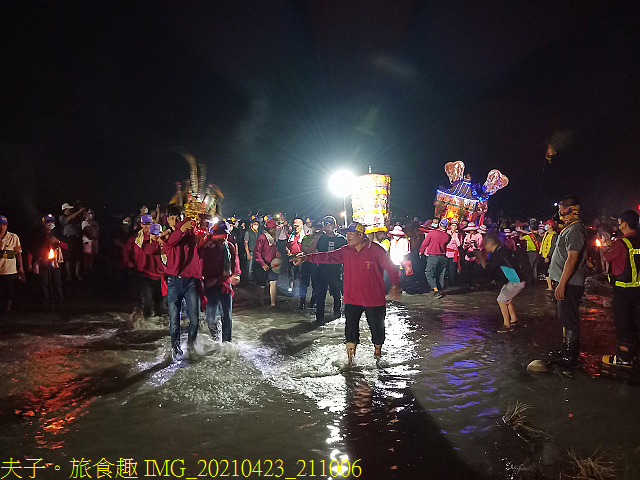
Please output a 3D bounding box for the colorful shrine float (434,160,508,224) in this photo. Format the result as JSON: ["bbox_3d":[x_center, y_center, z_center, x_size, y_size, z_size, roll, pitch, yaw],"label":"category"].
[{"bbox_3d":[3.451,-1.059,11.000,1.450,1.500,1.100,20,11,30],"label":"colorful shrine float"}]

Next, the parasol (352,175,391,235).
[{"bbox_3d":[1.081,-0.766,9.700,0.820,1.220,0.820,0,2,6],"label":"parasol"}]

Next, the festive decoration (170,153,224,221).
[{"bbox_3d":[-1.550,-0.659,5.800,0.640,0.870,0.550,0,2,-14],"label":"festive decoration"}]

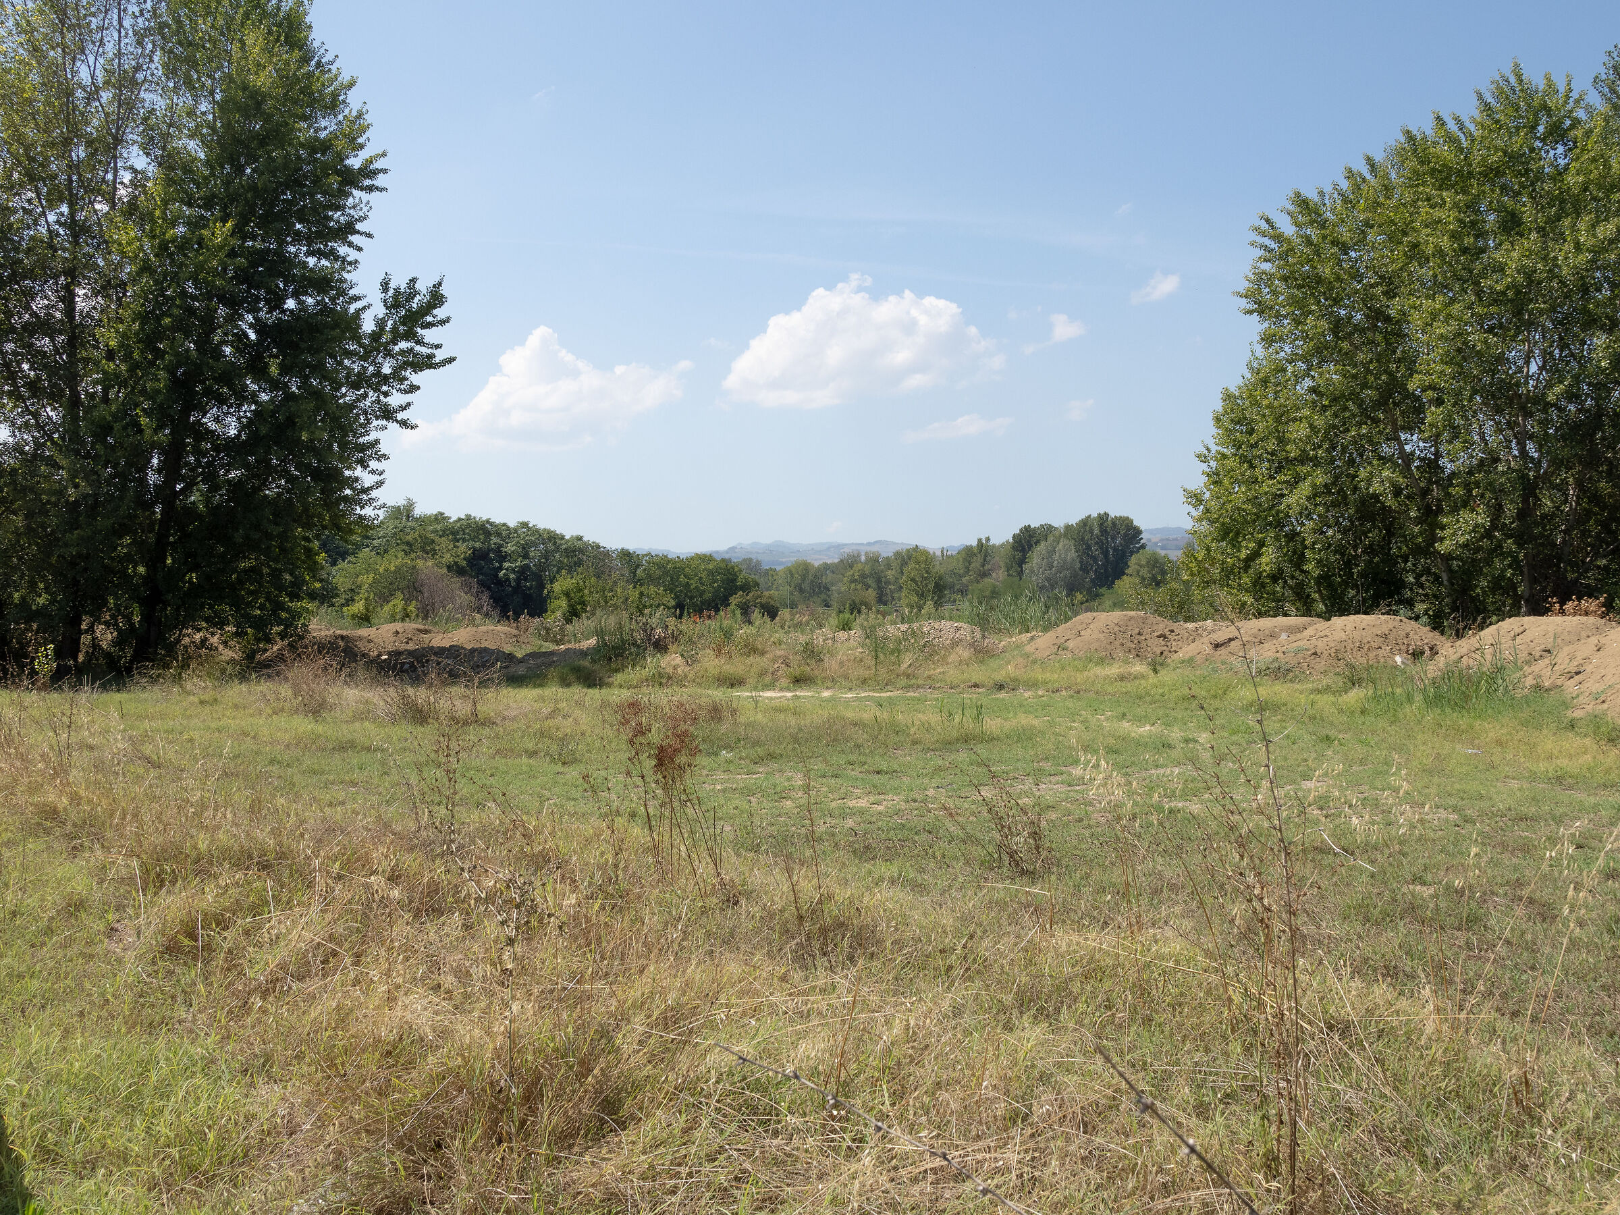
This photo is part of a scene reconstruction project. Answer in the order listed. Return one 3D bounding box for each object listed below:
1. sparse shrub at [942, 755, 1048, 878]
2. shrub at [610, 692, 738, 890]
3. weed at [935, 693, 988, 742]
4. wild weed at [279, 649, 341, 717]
[{"bbox_3d":[1.018,1.151,8.800,0.580,0.690,0.500,0,1,0],"label":"sparse shrub"},{"bbox_3d":[-0.710,0.977,8.300,0.610,1.040,0.500,0,1,0],"label":"shrub"},{"bbox_3d":[1.616,1.176,17.000,0.550,0.530,0.500,0,1,0],"label":"weed"},{"bbox_3d":[-6.339,0.972,20.200,0.750,0.840,0.650,0,1,0],"label":"wild weed"}]

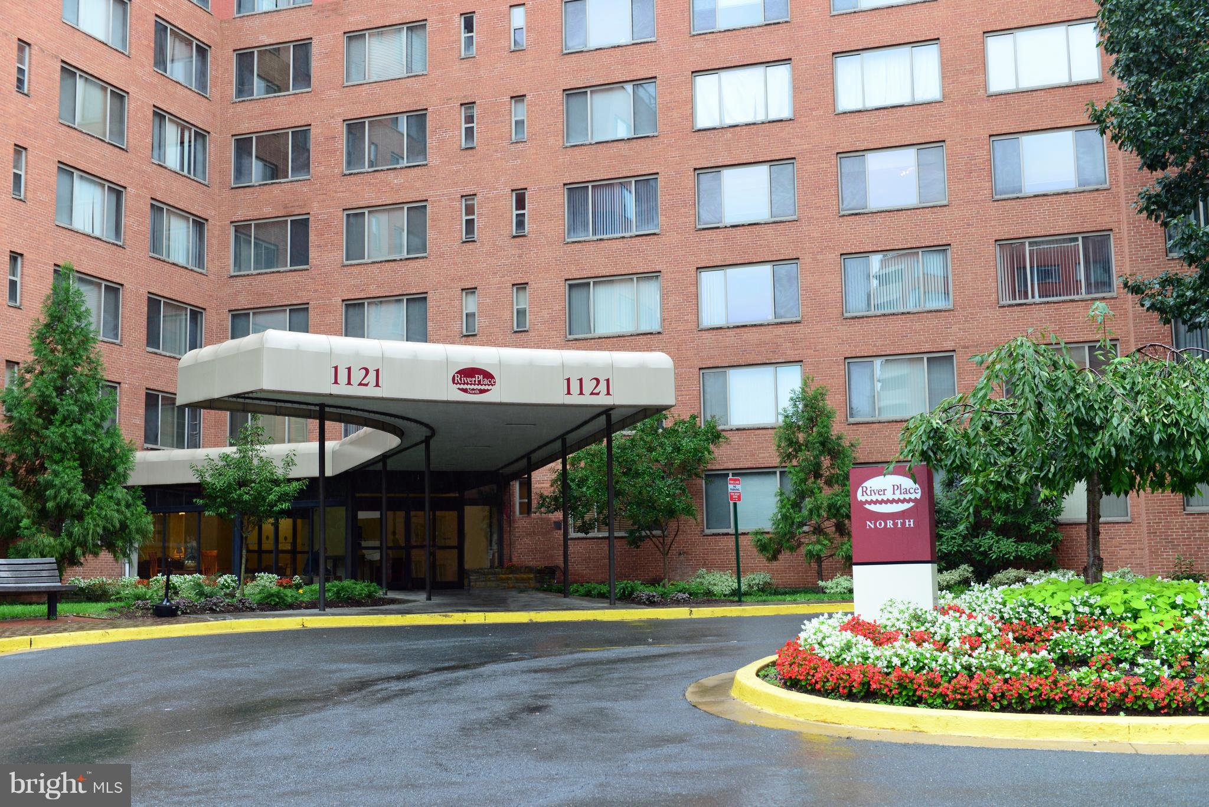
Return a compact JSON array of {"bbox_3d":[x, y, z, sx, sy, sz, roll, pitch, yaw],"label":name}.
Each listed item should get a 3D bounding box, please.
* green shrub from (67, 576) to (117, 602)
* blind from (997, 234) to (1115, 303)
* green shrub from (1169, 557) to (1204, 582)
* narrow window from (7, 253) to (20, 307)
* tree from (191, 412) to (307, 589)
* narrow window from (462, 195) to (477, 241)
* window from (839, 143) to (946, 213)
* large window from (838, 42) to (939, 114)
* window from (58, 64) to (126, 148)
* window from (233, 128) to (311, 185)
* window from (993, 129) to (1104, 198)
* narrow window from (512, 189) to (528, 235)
[{"bbox_3d":[-10.288,3.714,28.300,0.924,0.512,0.900,-1,-8,0],"label":"green shrub"},{"bbox_3d":[11.059,-3.304,34.674,2.620,1.530,0.100,-4,-8,18],"label":"blind"},{"bbox_3d":[11.639,3.314,28.200,0.680,0.580,0.550,-3,-8,19],"label":"green shrub"},{"bbox_3d":[-14.487,-3.019,34.646,0.130,1.320,0.445,-4,-8,19],"label":"narrow window"},{"bbox_3d":[-7.438,2.111,29.551,2.380,3.836,2.300,-1,-8,0],"label":"tree"},{"bbox_3d":[-3.825,-5.240,39.923,0.440,1.280,0.130,-4,-8,18],"label":"narrow window"},{"bbox_3d":[7.347,-5.742,36.011,2.648,1.571,0.130,-4,-8,19],"label":"window"},{"bbox_3d":[7.291,-8.396,36.353,2.670,1.517,0.120,-4,-8,18],"label":"large window"},{"bbox_3d":[-13.586,-7.878,37.515,0.120,1.517,2.603,-4,-8,19],"label":"window"},{"bbox_3d":[-9.881,-7.307,41.990,2.680,1.560,0.120,-3,-8,19],"label":"window"},{"bbox_3d":[10.986,-5.990,34.947,2.660,1.570,0.140,-4,-8,18],"label":"window"},{"bbox_3d":[-2.324,-5.269,39.142,0.450,1.270,0.120,-3,-8,19],"label":"narrow window"}]

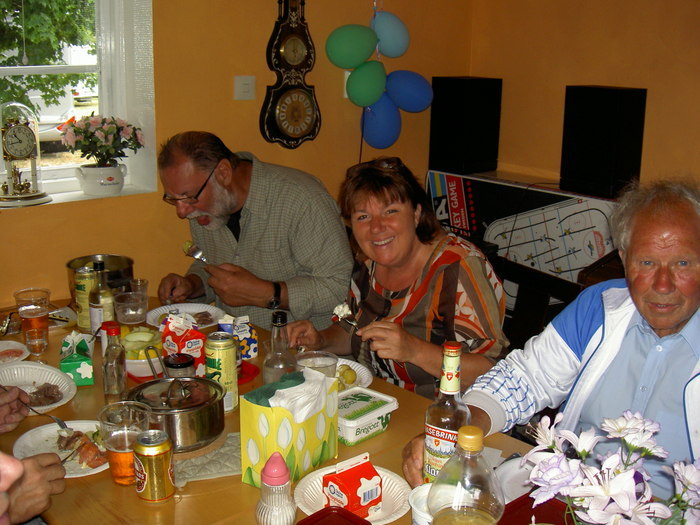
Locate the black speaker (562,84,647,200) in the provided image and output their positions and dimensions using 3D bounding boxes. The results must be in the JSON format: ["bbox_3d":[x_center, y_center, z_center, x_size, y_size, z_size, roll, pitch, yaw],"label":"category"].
[{"bbox_3d":[0.958,-0.464,2.979,0.222,0.396,0.212,-13,19,-43],"label":"black speaker"}]

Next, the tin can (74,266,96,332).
[{"bbox_3d":[-0.737,0.102,2.229,0.066,0.168,0.066,1,15,0],"label":"tin can"}]

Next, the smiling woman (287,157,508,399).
[{"bbox_3d":[0.134,0.386,1.940,0.530,1.270,0.680,12,18,35],"label":"smiling woman"}]

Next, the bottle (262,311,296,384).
[{"bbox_3d":[-0.152,0.216,1.721,0.072,0.222,0.072,-1,15,-5],"label":"bottle"}]

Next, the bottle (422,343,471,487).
[{"bbox_3d":[0.167,0.277,1.330,0.075,0.291,0.075,1,14,0],"label":"bottle"}]

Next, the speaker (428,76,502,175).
[{"bbox_3d":[0.509,-0.601,3.482,0.222,0.396,0.212,-11,18,-39],"label":"speaker"}]

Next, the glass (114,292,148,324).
[{"bbox_3d":[-0.635,0.136,2.299,0.091,0.070,0.091,-3,15,-16],"label":"glass"}]

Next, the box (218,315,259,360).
[{"bbox_3d":[-0.286,0.192,2.032,0.073,0.102,0.070,-8,16,-31],"label":"box"}]

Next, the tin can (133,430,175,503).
[{"bbox_3d":[-0.340,0.358,1.377,0.066,0.115,0.066,1,15,0],"label":"tin can"}]

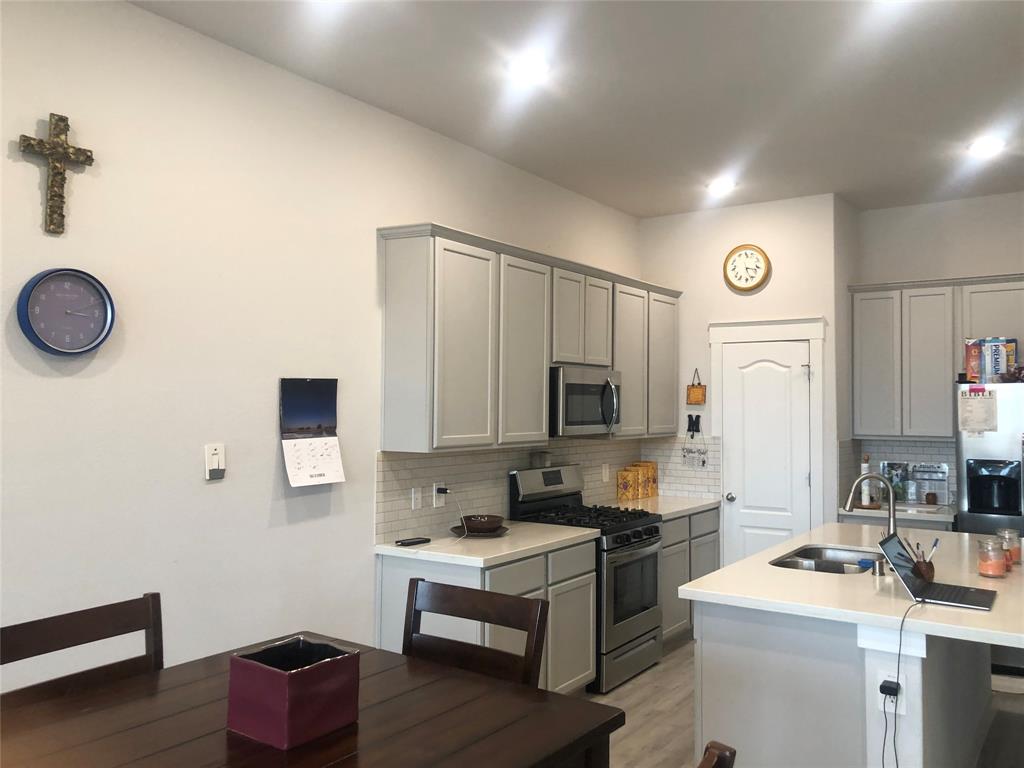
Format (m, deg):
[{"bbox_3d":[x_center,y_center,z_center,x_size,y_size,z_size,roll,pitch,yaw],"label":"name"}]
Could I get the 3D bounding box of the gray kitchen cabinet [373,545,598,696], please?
[{"bbox_3d":[-0.091,1.261,4.298,0.633,0.859,1.040,-1,-2,35],"label":"gray kitchen cabinet"}]

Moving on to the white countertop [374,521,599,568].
[{"bbox_3d":[-0.085,0.801,4.232,0.645,0.037,1.067,-1,-2,35],"label":"white countertop"}]

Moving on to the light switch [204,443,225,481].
[{"bbox_3d":[-1.160,0.303,3.235,0.024,0.132,0.078,-1,-2,35],"label":"light switch"}]

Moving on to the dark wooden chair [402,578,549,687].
[{"bbox_3d":[-0.246,1.114,2.183,0.475,1.045,0.545,-1,-2,35],"label":"dark wooden chair"}]

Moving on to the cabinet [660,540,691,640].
[{"bbox_3d":[0.808,1.329,5.520,0.610,0.600,0.480,-1,-2,35],"label":"cabinet"}]

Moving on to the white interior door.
[{"bbox_3d":[1.807,0.716,5.897,0.622,2.026,0.040,-1,-2,35],"label":"white interior door"}]

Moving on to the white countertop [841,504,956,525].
[{"bbox_3d":[2.704,0.862,5.711,0.686,0.036,0.730,-1,-2,35],"label":"white countertop"}]

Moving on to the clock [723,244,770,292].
[{"bbox_3d":[1.668,-0.819,5.866,0.335,0.335,0.045,-1,-2,35],"label":"clock"}]

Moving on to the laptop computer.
[{"bbox_3d":[1.538,0.667,2.981,0.340,0.205,0.367,-1,-2,35],"label":"laptop computer"}]

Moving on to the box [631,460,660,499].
[{"bbox_3d":[1.008,0.721,6.274,0.145,0.257,0.145,-1,-2,35],"label":"box"}]

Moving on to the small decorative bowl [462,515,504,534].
[{"bbox_3d":[-0.153,0.738,4.335,0.228,0.077,0.228,0,-1,0],"label":"small decorative bowl"}]

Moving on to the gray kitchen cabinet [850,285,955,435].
[{"bbox_3d":[2.817,-0.130,5.914,0.661,1.046,0.325,-1,-2,35],"label":"gray kitchen cabinet"}]

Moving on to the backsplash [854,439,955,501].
[{"bbox_3d":[2.889,0.624,6.023,0.641,0.456,0.018,-1,-2,35],"label":"backsplash"}]

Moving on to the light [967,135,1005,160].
[{"bbox_3d":[2.664,-1.314,4.644,0.185,0.025,0.185,-1,-2,35],"label":"light"}]

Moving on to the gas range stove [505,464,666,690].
[{"bbox_3d":[0.465,1.120,4.960,0.670,1.204,0.765,-1,-2,35],"label":"gas range stove"}]

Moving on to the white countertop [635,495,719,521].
[{"bbox_3d":[0.948,0.847,5.723,0.645,0.037,1.016,-1,-2,35],"label":"white countertop"}]

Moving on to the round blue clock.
[{"bbox_3d":[-1.473,-0.238,2.751,0.075,0.287,0.287,-1,-2,35],"label":"round blue clock"}]

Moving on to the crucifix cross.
[{"bbox_3d":[-1.508,-0.698,2.748,0.032,0.400,0.240,-1,-2,35],"label":"crucifix cross"}]

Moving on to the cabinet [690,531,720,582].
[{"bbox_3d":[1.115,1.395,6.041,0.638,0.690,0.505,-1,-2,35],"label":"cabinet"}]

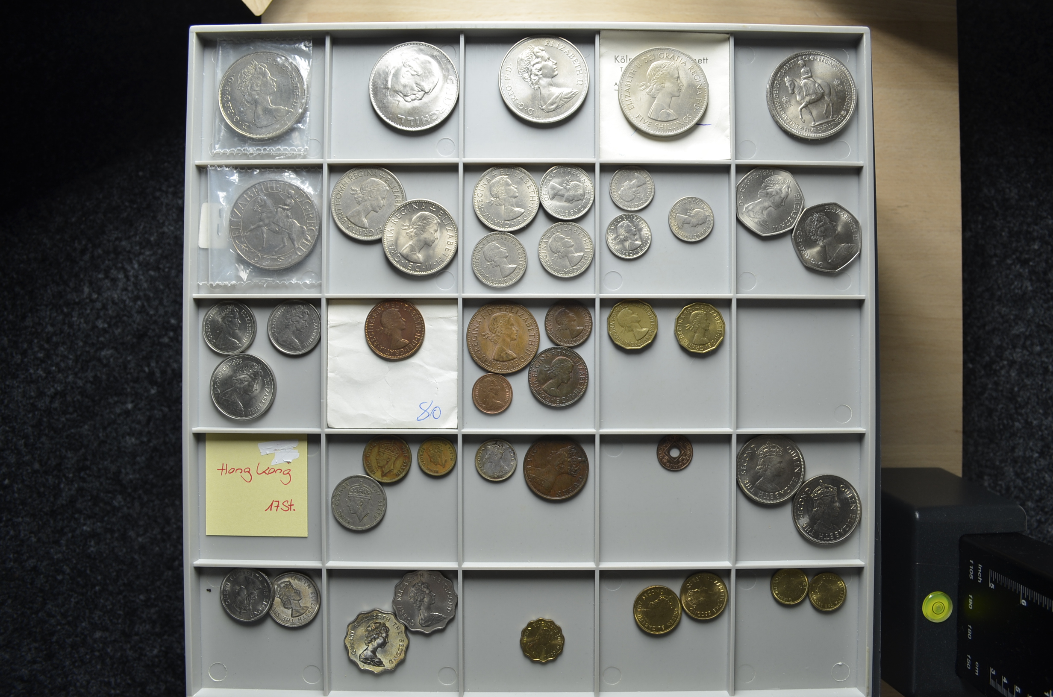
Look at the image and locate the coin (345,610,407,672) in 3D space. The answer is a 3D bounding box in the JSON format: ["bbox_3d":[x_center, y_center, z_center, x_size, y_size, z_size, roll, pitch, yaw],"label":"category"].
[{"bbox_3d":[-0.064,0.125,0.337,0.028,0.002,0.028,0,90,0],"label":"coin"}]

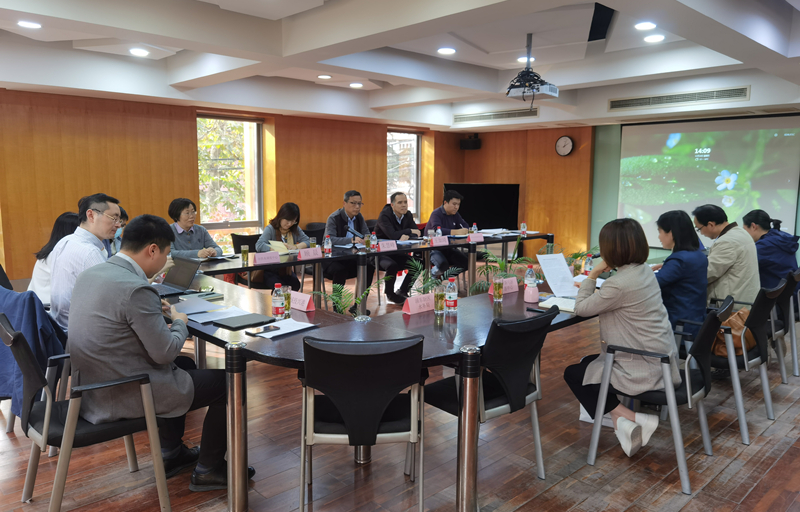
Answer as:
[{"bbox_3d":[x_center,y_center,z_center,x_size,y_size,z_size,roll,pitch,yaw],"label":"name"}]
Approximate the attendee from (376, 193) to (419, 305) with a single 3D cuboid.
[{"bbox_3d":[-0.028,-0.111,7.033,0.740,1.310,0.580,7,10,42],"label":"attendee"}]

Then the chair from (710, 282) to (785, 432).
[{"bbox_3d":[1.996,0.588,3.550,0.560,0.870,0.560,-7,11,-43],"label":"chair"}]

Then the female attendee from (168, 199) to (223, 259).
[{"bbox_3d":[-1.905,0.114,5.351,0.530,1.280,0.730,-7,10,-42],"label":"female attendee"}]

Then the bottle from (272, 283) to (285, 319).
[{"bbox_3d":[-0.618,0.230,2.939,0.064,0.176,0.064,1,8,0],"label":"bottle"}]

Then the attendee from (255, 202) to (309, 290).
[{"bbox_3d":[-1.187,0.083,5.648,0.580,1.220,0.740,-5,10,-36],"label":"attendee"}]

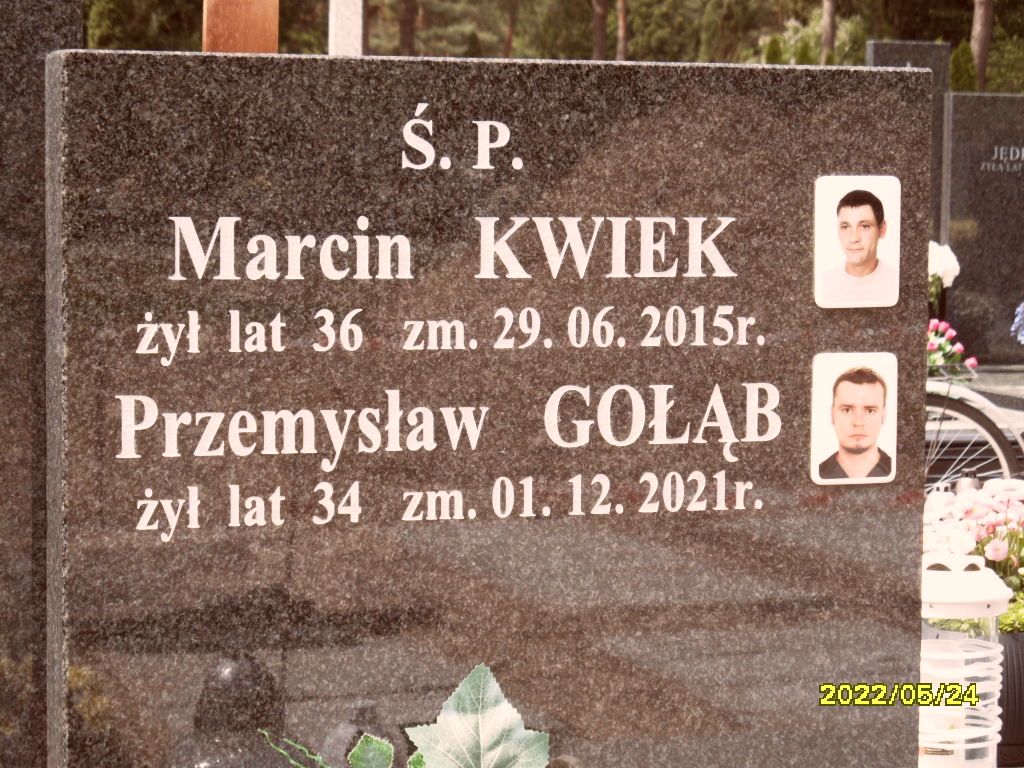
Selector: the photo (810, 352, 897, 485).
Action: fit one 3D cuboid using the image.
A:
[{"bbox_3d":[0.315,0.031,2.710,0.088,0.121,0.006,-1,5,-20],"label":"photo"}]

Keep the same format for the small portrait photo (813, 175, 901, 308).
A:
[{"bbox_3d":[0.316,-0.130,2.698,0.088,0.121,0.006,-1,5,-20],"label":"small portrait photo"}]

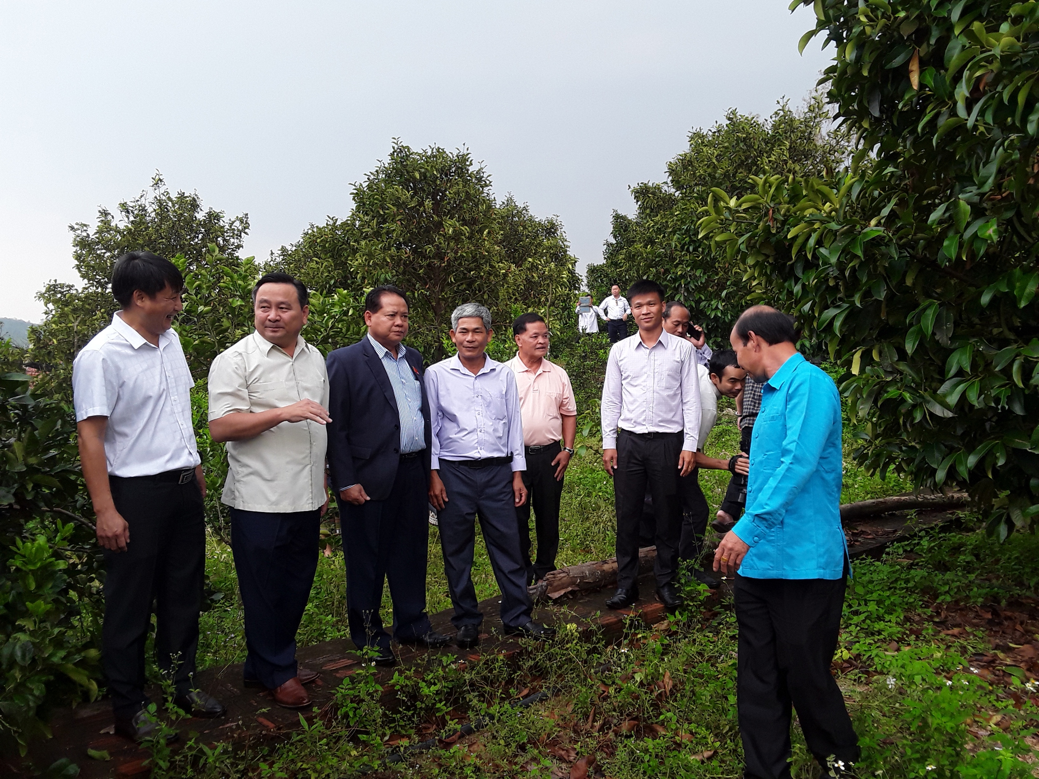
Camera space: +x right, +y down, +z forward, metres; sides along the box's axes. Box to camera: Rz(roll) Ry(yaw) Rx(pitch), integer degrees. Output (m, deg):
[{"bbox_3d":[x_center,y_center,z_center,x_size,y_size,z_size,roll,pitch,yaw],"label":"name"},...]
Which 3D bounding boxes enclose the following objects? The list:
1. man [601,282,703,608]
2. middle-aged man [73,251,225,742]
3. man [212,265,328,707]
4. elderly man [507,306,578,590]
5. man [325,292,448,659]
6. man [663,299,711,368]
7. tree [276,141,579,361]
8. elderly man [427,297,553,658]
[{"bbox_3d":[0.692,0.279,4.280,0.520,1.710,0.320,0,0,7],"label":"man"},{"bbox_3d":[-1.346,0.360,2.950,0.380,1.723,0.520,0,0,28],"label":"middle-aged man"},{"bbox_3d":[-0.998,0.381,3.250,0.420,1.702,0.520,0,0,38],"label":"man"},{"bbox_3d":[0.119,0.364,4.850,0.500,1.647,0.330,0,0,0],"label":"elderly man"},{"bbox_3d":[-0.615,0.370,3.710,0.400,1.687,0.520,0,0,36],"label":"man"},{"bbox_3d":[1.064,0.238,5.350,0.520,1.650,0.380,0,0,-15],"label":"man"},{"bbox_3d":[-1.307,-1.814,11.500,4.200,3.409,3.900,0,0,0],"label":"tree"},{"bbox_3d":[-0.157,0.405,3.960,0.580,1.646,0.380,0,0,-10],"label":"elderly man"}]

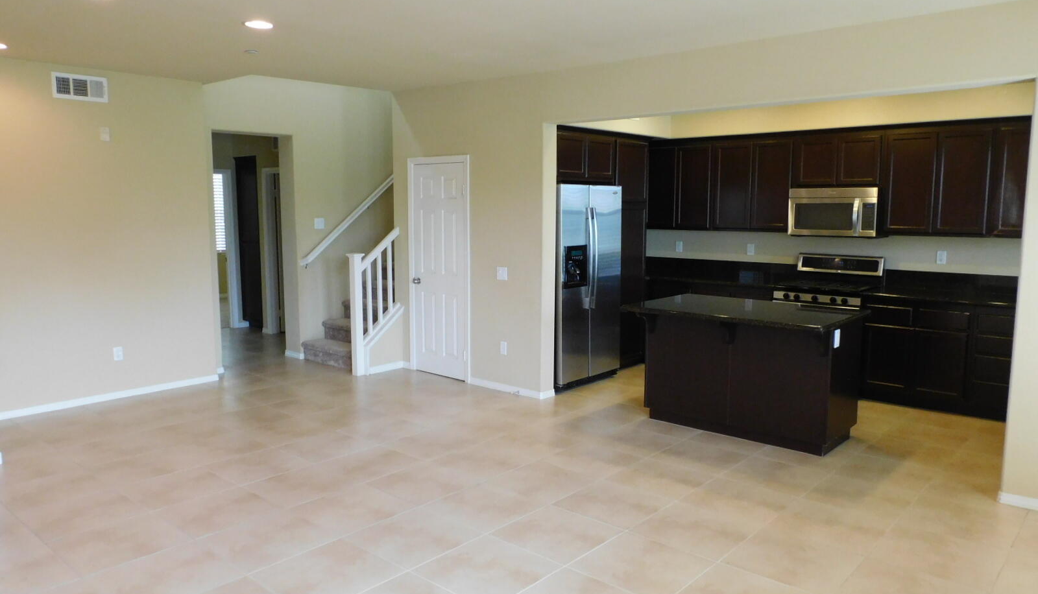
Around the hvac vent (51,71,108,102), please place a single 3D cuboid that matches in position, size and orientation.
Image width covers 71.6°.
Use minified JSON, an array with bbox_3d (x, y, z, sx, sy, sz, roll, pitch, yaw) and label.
[{"bbox_3d":[-3.543,-1.695,5.826,0.030,0.200,0.405,6,9,42],"label":"hvac vent"}]

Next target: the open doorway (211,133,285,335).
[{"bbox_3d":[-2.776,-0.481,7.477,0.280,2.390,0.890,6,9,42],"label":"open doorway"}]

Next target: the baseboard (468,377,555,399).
[{"bbox_3d":[-0.072,0.799,6.446,0.870,0.070,0.170,6,9,42],"label":"baseboard"}]

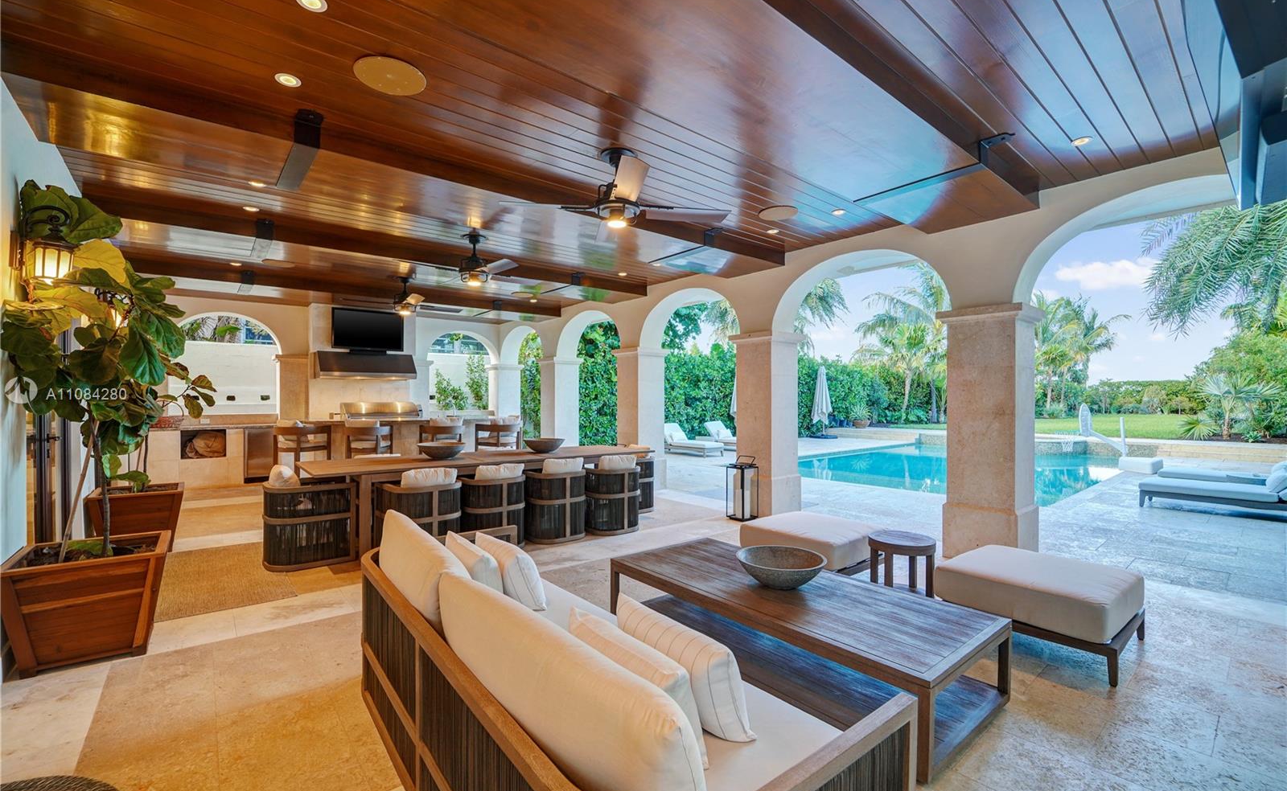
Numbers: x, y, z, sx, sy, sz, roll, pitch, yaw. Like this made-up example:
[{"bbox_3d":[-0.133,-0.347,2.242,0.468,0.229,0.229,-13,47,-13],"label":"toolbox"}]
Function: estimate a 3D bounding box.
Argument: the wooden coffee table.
[{"bbox_3d":[0.785,1.265,2.920,0.880,0.370,2.010,0,0,-39],"label":"wooden coffee table"}]

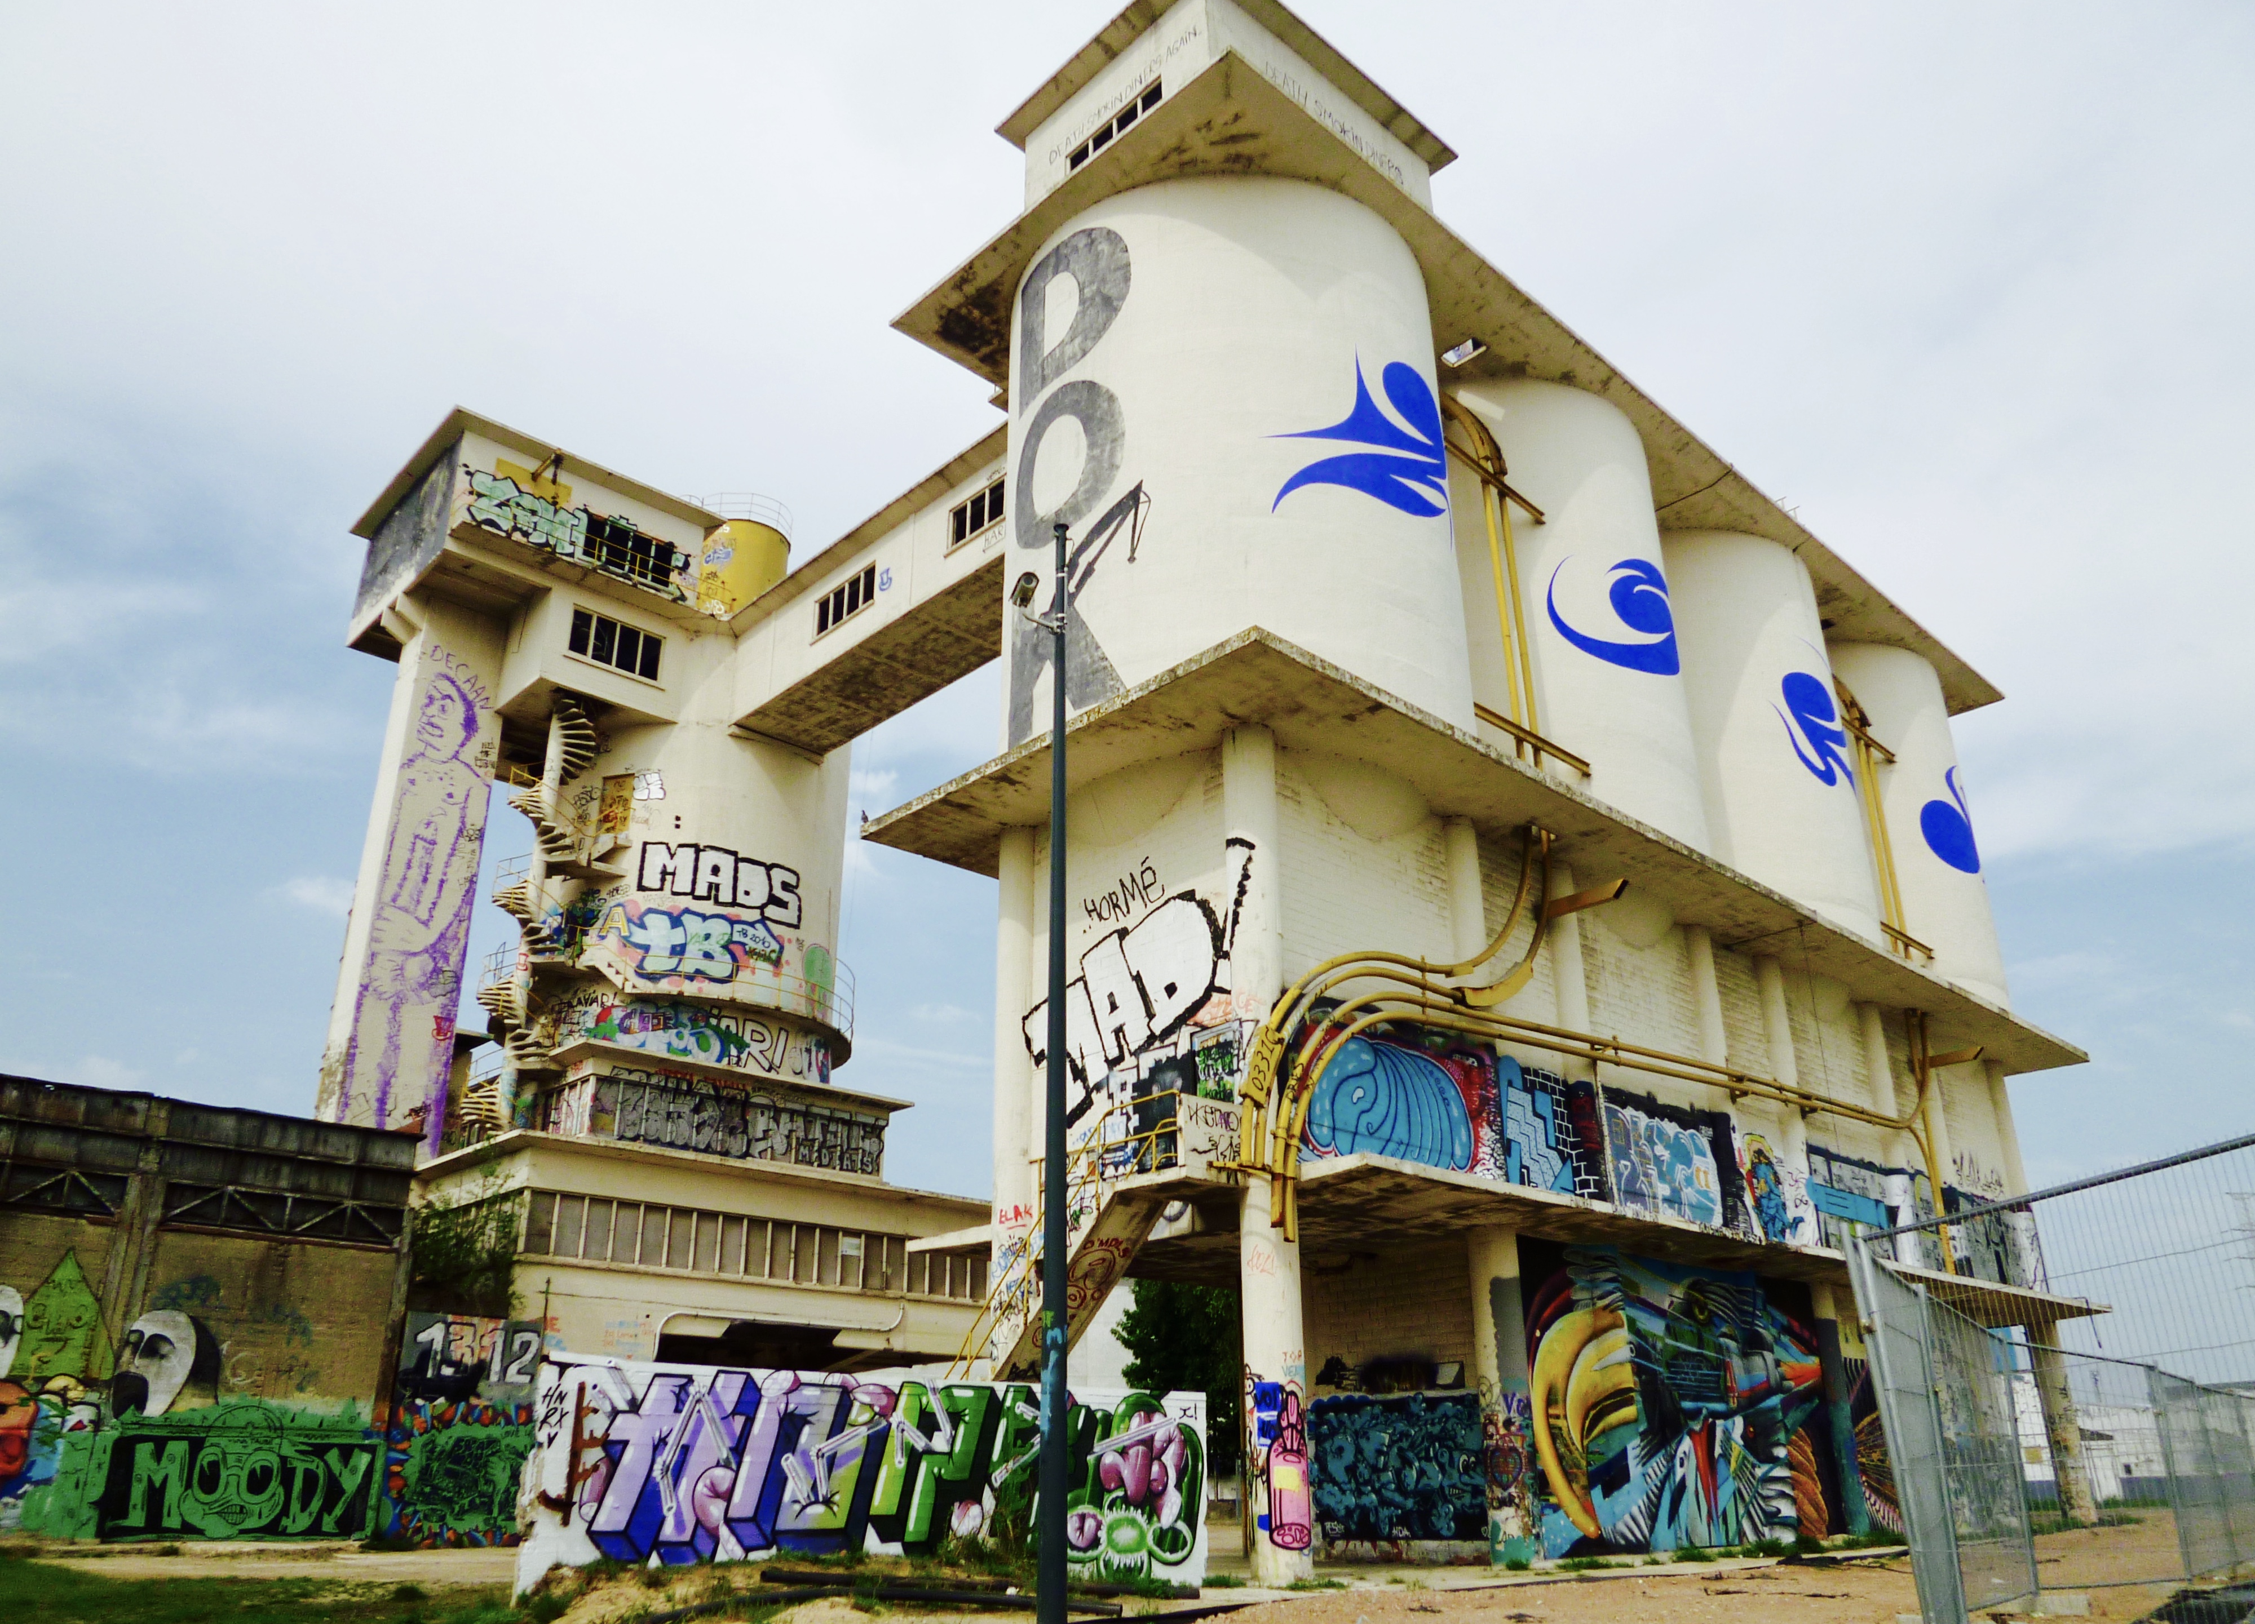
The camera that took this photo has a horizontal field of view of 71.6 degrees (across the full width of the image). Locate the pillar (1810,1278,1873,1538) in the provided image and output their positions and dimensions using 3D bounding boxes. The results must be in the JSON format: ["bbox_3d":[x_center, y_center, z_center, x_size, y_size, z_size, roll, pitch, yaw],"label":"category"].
[{"bbox_3d":[12.841,10.723,28.160,0.692,4.343,0.692,20,-31,-40],"label":"pillar"}]

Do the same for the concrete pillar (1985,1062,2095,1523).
[{"bbox_3d":[21.900,11.223,37.692,0.679,10.632,0.679,20,-30,-40],"label":"concrete pillar"}]

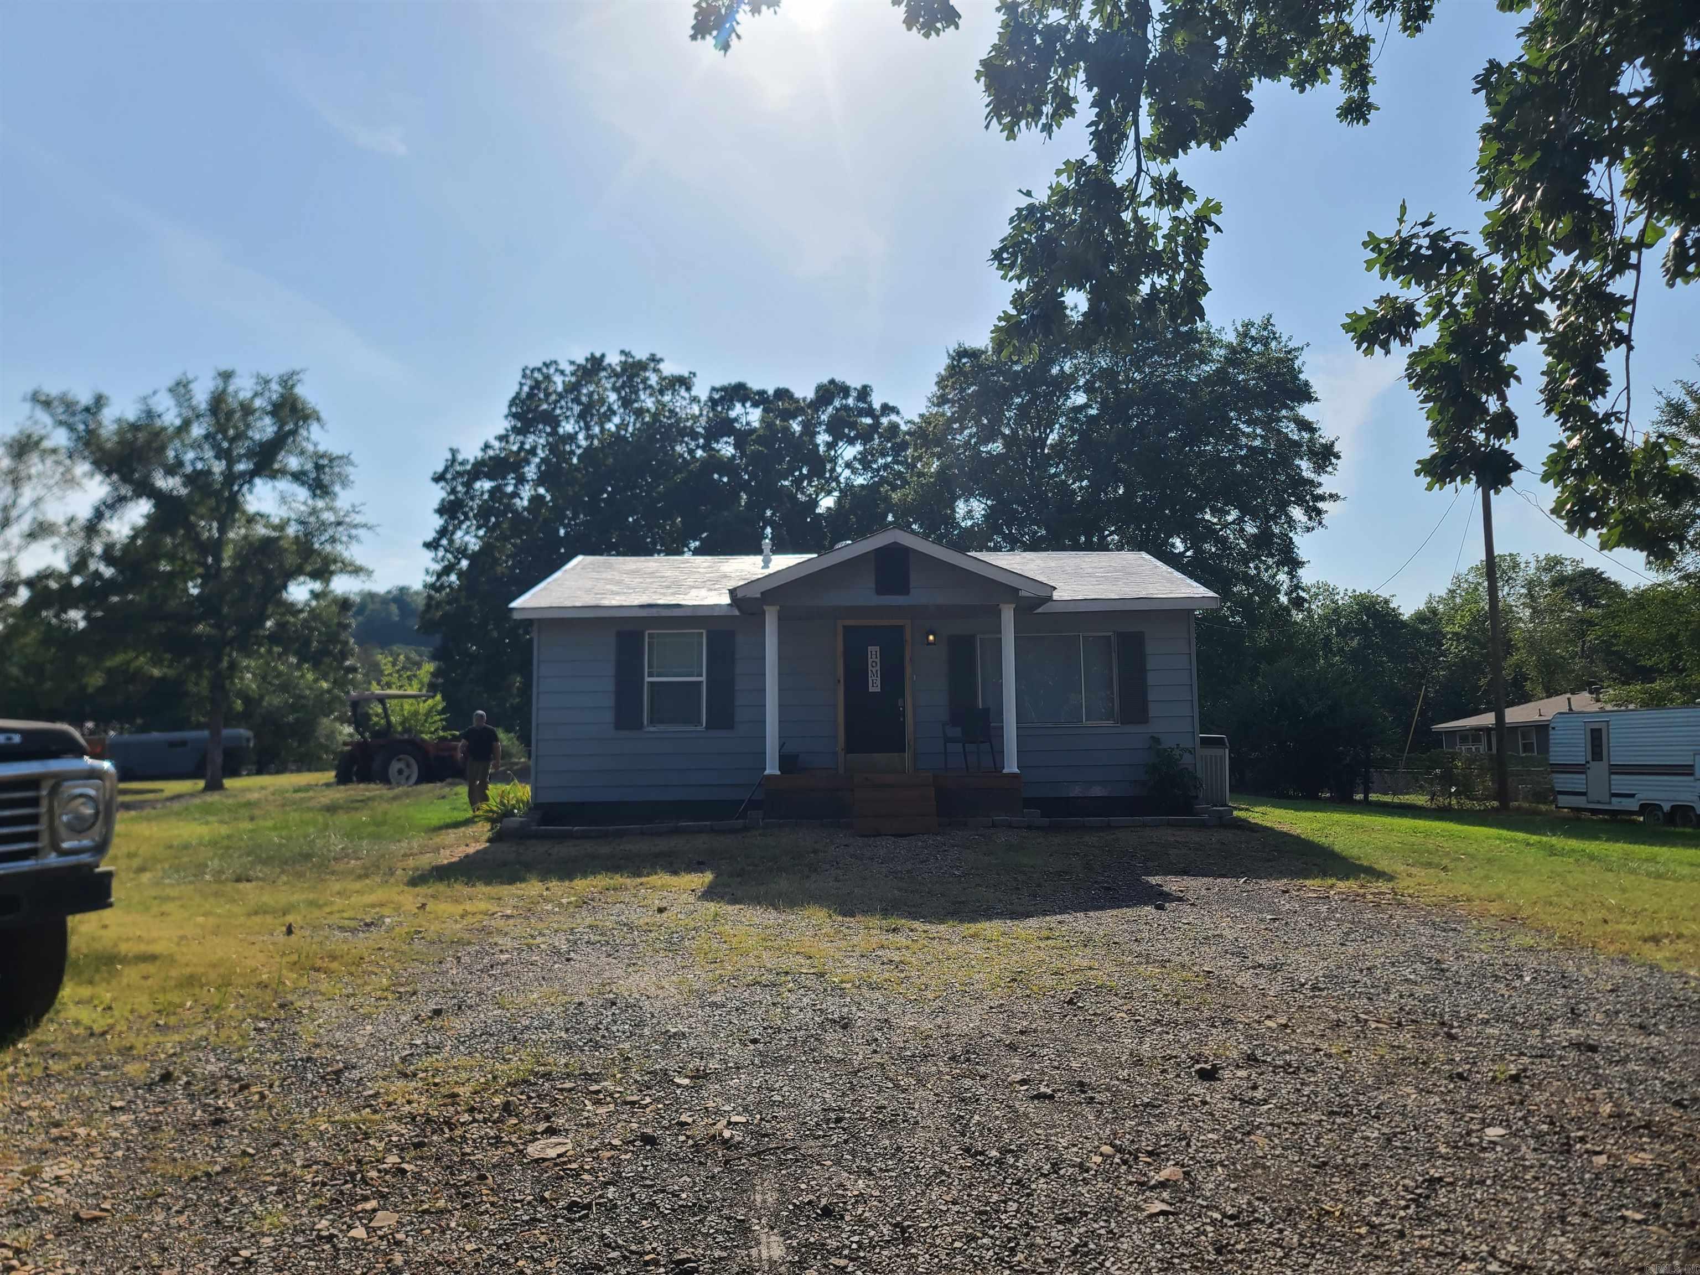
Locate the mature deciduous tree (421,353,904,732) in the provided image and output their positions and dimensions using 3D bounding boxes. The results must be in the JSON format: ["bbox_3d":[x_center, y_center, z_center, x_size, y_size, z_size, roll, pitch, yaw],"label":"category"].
[{"bbox_3d":[-5.696,-2.149,37.219,14.691,13.199,12.487,-1,-4,0],"label":"mature deciduous tree"}]

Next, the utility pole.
[{"bbox_3d":[16.303,-0.142,31.061,0.300,8.927,0.300,-1,-4,0],"label":"utility pole"}]

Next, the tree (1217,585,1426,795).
[{"bbox_3d":[13.023,1.442,33.968,5.783,5.888,5.783,-1,-4,0],"label":"tree"}]

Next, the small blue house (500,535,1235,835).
[{"bbox_3d":[0.238,0.613,20.151,9.700,4.250,10.100,-1,-4,1],"label":"small blue house"}]

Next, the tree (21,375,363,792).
[{"bbox_3d":[-17.977,-1.608,33.686,9.209,11.509,8.748,-1,-4,0],"label":"tree"}]

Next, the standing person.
[{"bbox_3d":[-6.337,2.125,21.012,0.680,1.770,0.450,0,-4,-11],"label":"standing person"}]

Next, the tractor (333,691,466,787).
[{"bbox_3d":[-10.227,2.534,29.305,1.800,2.500,3.500,-4,-5,41],"label":"tractor"}]

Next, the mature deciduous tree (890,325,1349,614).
[{"bbox_3d":[8.372,-2.767,38.250,13.766,14.642,13.078,-1,-4,0],"label":"mature deciduous tree"}]

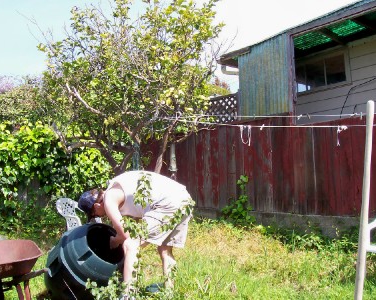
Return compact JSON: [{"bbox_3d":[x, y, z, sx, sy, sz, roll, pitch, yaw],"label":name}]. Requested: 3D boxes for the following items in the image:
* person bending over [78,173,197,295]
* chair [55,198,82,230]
[{"bbox_3d":[-0.440,0.700,3.700,0.930,1.000,0.520,-2,-5,9],"label":"person bending over"},{"bbox_3d":[-1.510,1.070,5.700,0.560,0.840,0.570,3,-7,-37],"label":"chair"}]

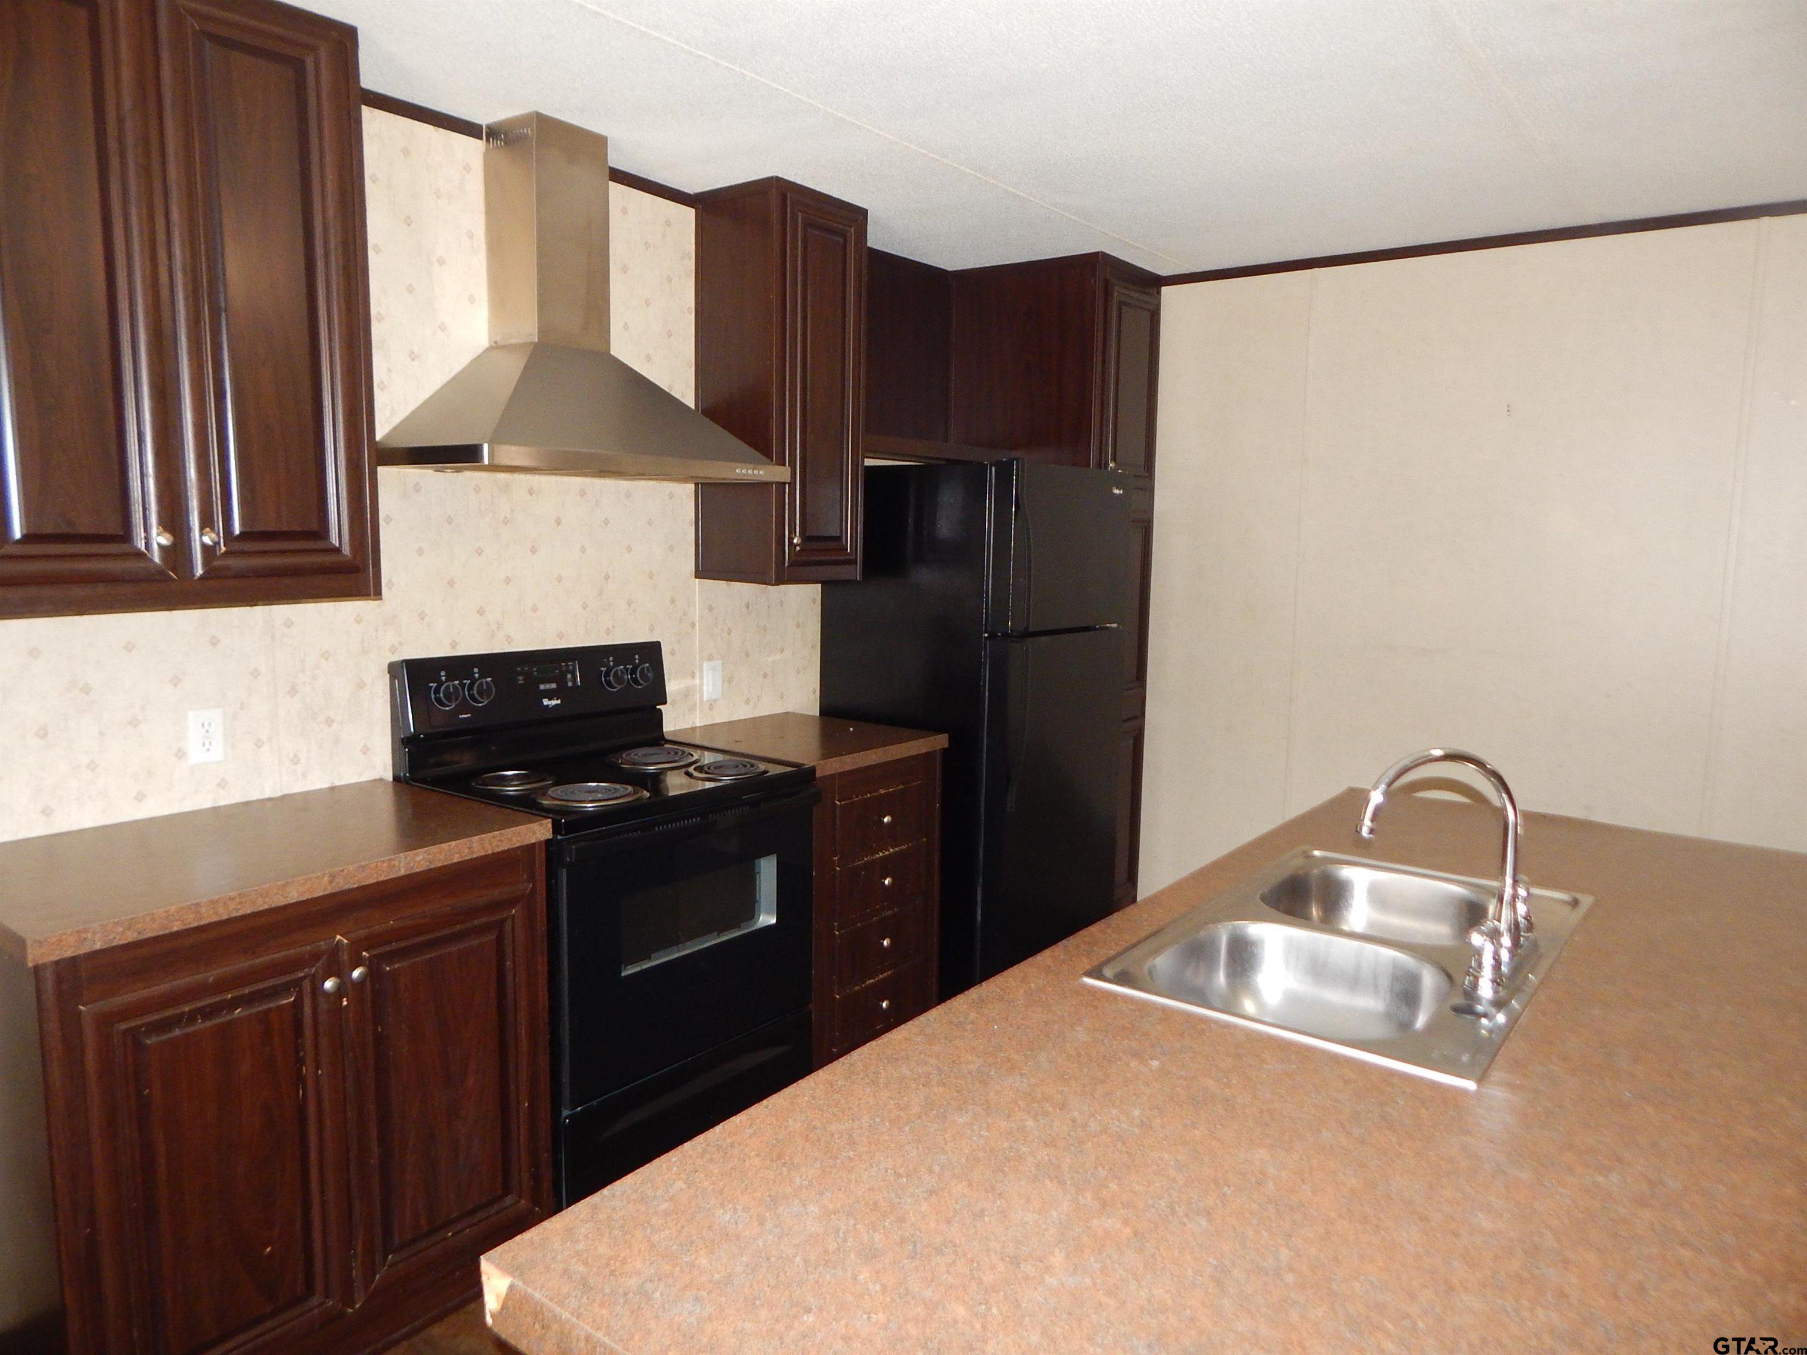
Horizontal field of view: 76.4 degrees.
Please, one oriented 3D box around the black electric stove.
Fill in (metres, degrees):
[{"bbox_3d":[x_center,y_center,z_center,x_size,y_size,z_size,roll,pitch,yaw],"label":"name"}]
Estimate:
[{"bbox_3d":[-0.674,0.545,2.751,0.670,1.180,0.757,6,9,37],"label":"black electric stove"}]

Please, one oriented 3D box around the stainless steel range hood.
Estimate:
[{"bbox_3d":[-0.723,-0.867,2.645,0.482,0.804,0.870,6,9,37],"label":"stainless steel range hood"}]

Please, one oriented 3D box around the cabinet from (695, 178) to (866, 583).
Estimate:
[{"bbox_3d":[-0.344,-0.808,3.287,0.327,1.061,0.378,6,9,37],"label":"cabinet"}]

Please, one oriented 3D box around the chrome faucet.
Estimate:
[{"bbox_3d":[0.743,0.245,1.583,0.235,0.284,0.295,6,9,37],"label":"chrome faucet"}]

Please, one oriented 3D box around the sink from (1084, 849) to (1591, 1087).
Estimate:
[{"bbox_3d":[0.678,0.463,1.685,0.464,0.179,0.850,6,9,37],"label":"sink"}]

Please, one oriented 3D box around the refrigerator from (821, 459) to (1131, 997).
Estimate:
[{"bbox_3d":[0.231,0.185,3.726,0.730,1.693,0.701,6,9,37],"label":"refrigerator"}]

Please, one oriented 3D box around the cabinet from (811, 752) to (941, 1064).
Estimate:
[{"bbox_3d":[-0.302,0.634,3.336,0.592,0.875,0.570,6,9,37],"label":"cabinet"}]

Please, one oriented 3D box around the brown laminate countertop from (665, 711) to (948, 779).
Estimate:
[{"bbox_3d":[-0.287,0.181,3.276,0.613,0.038,0.580,6,9,37],"label":"brown laminate countertop"}]

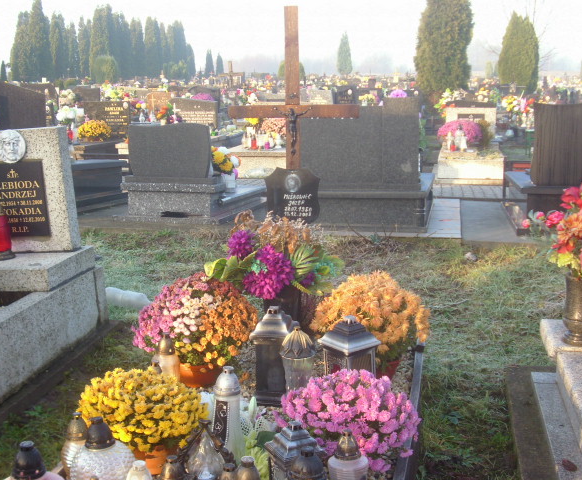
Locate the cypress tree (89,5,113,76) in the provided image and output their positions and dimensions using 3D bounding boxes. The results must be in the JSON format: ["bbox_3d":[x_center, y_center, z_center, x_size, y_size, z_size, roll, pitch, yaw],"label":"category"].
[{"bbox_3d":[-20.505,-21.224,89.559,2.600,7.858,2.600,0,12,0],"label":"cypress tree"}]

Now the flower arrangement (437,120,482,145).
[{"bbox_3d":[2.795,-1.775,13.800,0.700,0.400,0.640,2,12,11],"label":"flower arrangement"}]

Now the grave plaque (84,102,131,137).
[{"bbox_3d":[-3.176,-2.091,14.522,0.864,0.647,0.120,2,12,12],"label":"grave plaque"}]

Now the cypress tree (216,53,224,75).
[{"bbox_3d":[-8.805,-21.187,102.841,0.985,3.883,0.985,0,11,0],"label":"cypress tree"}]

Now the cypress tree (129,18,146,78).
[{"bbox_3d":[-18.884,-23.503,102.363,2.100,7.256,2.100,0,12,0],"label":"cypress tree"}]

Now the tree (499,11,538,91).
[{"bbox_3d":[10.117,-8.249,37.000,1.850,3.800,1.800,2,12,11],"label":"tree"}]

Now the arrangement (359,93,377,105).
[{"bbox_3d":[1.700,-3.093,18.251,0.390,0.260,0.330,0,12,0],"label":"arrangement"}]

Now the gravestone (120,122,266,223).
[{"bbox_3d":[-1.050,-0.868,9.309,1.060,1.000,2.100,2,12,11],"label":"gravestone"}]

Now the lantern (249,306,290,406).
[{"bbox_3d":[-0.081,0.454,3.272,0.157,0.391,0.157,1,12,3],"label":"lantern"}]

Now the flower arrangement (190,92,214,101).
[{"bbox_3d":[-2.274,-3.618,21.500,0.630,0.380,0.600,2,12,11],"label":"flower arrangement"}]

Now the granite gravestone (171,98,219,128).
[{"bbox_3d":[-1.812,-2.378,15.700,0.880,0.580,0.140,2,12,11],"label":"granite gravestone"}]

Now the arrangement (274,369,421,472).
[{"bbox_3d":[0.200,0.626,2.900,0.500,0.340,0.480,2,12,11],"label":"arrangement"}]

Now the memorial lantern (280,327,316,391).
[{"bbox_3d":[0.025,0.487,3.223,0.132,0.310,0.132,0,12,0],"label":"memorial lantern"}]

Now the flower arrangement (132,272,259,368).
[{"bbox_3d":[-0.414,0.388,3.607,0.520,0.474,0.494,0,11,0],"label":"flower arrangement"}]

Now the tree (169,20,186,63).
[{"bbox_3d":[-11.231,-18.526,82.975,1.583,6.519,1.583,0,11,0],"label":"tree"}]

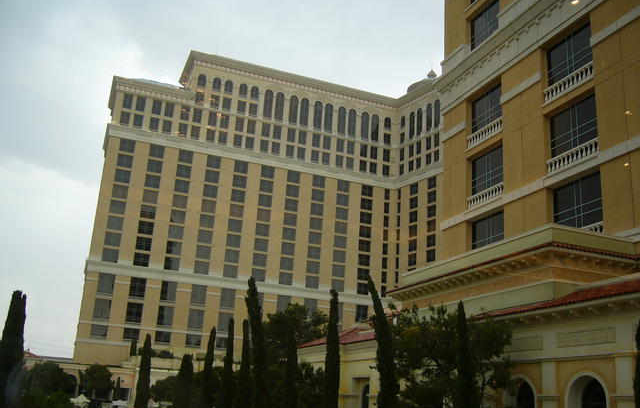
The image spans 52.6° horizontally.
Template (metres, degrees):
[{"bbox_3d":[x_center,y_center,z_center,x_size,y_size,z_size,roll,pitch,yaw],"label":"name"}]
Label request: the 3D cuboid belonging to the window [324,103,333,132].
[{"bbox_3d":[3.619,-32.461,244.843,3.019,11.586,0.500,10,-17,-19],"label":"window"}]

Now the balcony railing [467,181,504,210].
[{"bbox_3d":[13.316,-0.494,51.936,0.350,0.960,4.770,10,-18,-20],"label":"balcony railing"}]

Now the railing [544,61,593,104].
[{"bbox_3d":[17.295,-8.240,44.935,0.350,1.005,4.800,10,-18,-20],"label":"railing"}]

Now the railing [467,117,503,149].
[{"bbox_3d":[13.671,-5.763,53.491,0.350,0.990,4.830,10,-18,-20],"label":"railing"}]

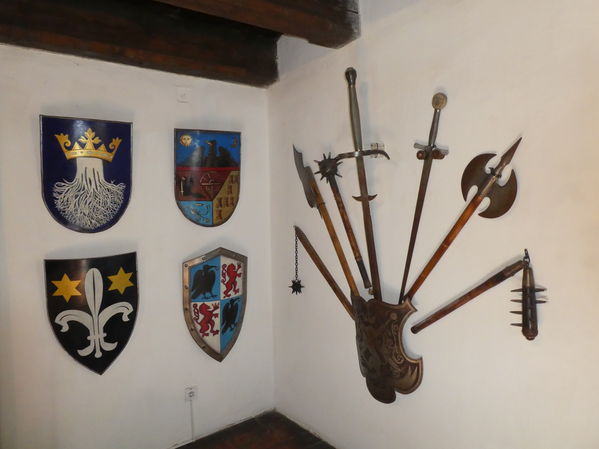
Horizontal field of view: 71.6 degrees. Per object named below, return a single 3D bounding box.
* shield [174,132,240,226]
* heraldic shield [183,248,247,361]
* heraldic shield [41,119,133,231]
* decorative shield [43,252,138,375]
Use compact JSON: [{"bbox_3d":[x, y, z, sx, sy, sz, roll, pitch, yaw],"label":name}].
[{"bbox_3d":[-0.578,-0.292,2.710,0.463,0.623,0.076,-5,13,-37],"label":"shield"},{"bbox_3d":[-0.532,0.539,2.774,0.466,0.784,0.076,-4,9,-37],"label":"heraldic shield"},{"bbox_3d":[-1.143,-0.257,2.262,0.452,0.617,0.074,-3,13,-37],"label":"heraldic shield"},{"bbox_3d":[-1.123,0.509,2.307,0.465,0.667,0.085,-4,10,-37],"label":"decorative shield"}]

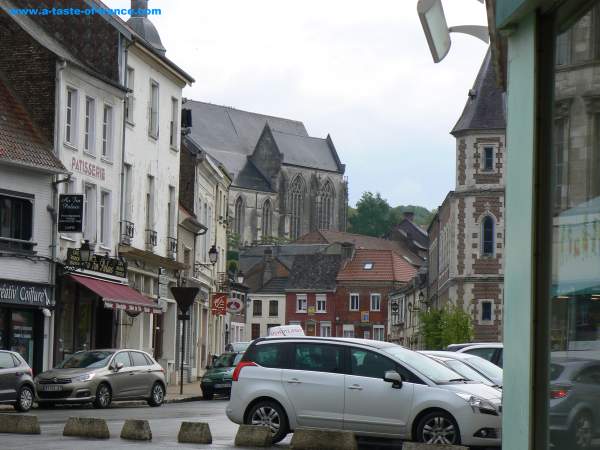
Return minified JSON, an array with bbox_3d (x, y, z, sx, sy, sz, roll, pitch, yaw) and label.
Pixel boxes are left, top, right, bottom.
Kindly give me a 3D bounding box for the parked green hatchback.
[{"bbox_3d":[-1.723,4.577,64.097,1.620,1.410,3.700,0,-5,17],"label":"parked green hatchback"}]

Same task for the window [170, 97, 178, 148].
[{"bbox_3d":[-4.481,-3.660,75.500,0.170,1.800,1.000,1,-5,9],"label":"window"}]

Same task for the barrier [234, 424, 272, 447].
[{"bbox_3d":[-0.673,3.076,30.800,0.500,0.320,0.300,0,-4,21],"label":"barrier"}]

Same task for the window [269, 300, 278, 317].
[{"bbox_3d":[-2.438,7.771,196.800,0.900,1.500,0.200,0,-5,14],"label":"window"}]

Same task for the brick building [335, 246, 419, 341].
[{"bbox_3d":[6.871,7.178,199.035,5.900,9.500,7.500,0,-5,14],"label":"brick building"}]

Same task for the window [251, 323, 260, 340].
[{"bbox_3d":[-4.443,10.879,214.000,0.900,1.950,0.150,0,-4,15],"label":"window"}]

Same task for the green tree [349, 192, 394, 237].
[{"bbox_3d":[10.896,-0.227,320.000,6.500,9.000,6.500,1,-4,0],"label":"green tree"}]

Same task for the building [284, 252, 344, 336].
[{"bbox_3d":[2.001,7.491,217.000,5.200,8.800,7.200,0,-4,17],"label":"building"}]

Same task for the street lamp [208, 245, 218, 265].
[{"bbox_3d":[-3.150,1.074,77.000,0.360,0.750,0.360,1,-4,6],"label":"street lamp"}]

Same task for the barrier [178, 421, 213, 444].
[{"bbox_3d":[-1.552,3.089,31.400,0.470,0.320,0.300,0,-4,21],"label":"barrier"}]

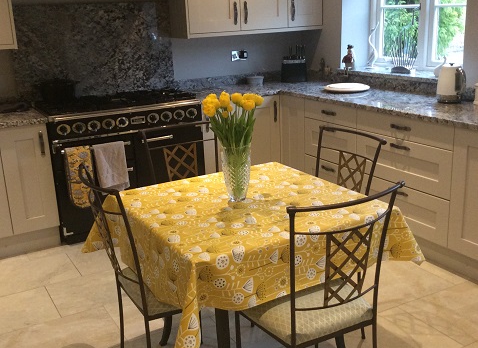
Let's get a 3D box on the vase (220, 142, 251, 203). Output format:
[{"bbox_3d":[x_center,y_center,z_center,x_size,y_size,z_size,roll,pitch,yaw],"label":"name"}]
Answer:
[{"bbox_3d":[-0.014,-0.005,2.445,0.120,0.232,0.120,-2,16,1],"label":"vase"}]

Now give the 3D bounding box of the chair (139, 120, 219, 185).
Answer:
[{"bbox_3d":[-0.190,0.253,2.979,0.453,0.958,0.526,-11,18,-27],"label":"chair"}]

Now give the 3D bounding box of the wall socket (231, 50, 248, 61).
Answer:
[{"bbox_3d":[0.009,-1.005,5.029,0.148,0.086,0.025,-11,18,-27],"label":"wall socket"}]

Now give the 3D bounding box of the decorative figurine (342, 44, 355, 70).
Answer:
[{"bbox_3d":[0.871,-0.940,4.745,0.090,0.210,0.090,-16,21,-41],"label":"decorative figurine"}]

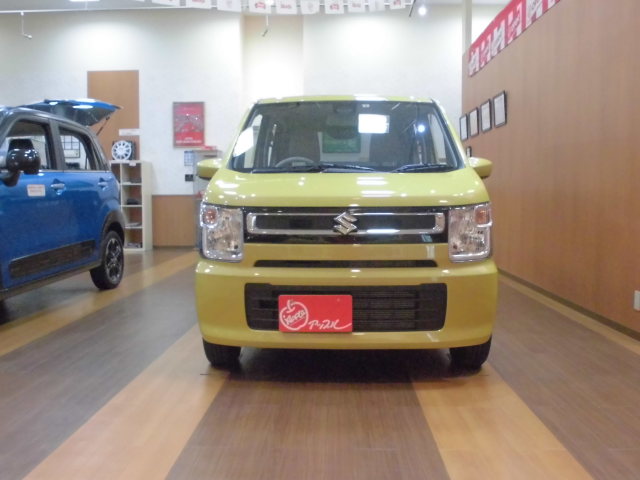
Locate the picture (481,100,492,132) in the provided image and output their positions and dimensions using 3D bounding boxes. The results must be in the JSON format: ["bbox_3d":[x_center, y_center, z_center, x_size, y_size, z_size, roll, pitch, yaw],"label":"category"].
[{"bbox_3d":[2.217,-1.648,8.422,0.030,0.380,0.530,0,4,2],"label":"picture"}]

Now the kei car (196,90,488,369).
[{"bbox_3d":[0.171,-0.183,4.445,1.530,1.650,3.395,0,4,2],"label":"kei car"}]

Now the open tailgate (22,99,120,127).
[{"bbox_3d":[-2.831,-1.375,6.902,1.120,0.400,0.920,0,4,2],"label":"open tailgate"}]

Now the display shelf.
[{"bbox_3d":[-3.350,-0.575,10.848,0.760,1.500,0.420,0,4,2],"label":"display shelf"}]

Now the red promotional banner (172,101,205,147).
[{"bbox_3d":[-2.313,-2.037,11.133,0.555,0.795,0.030,0,4,2],"label":"red promotional banner"}]

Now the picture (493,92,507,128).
[{"bbox_3d":[2.196,-1.590,7.695,0.030,0.380,0.530,0,4,2],"label":"picture"}]

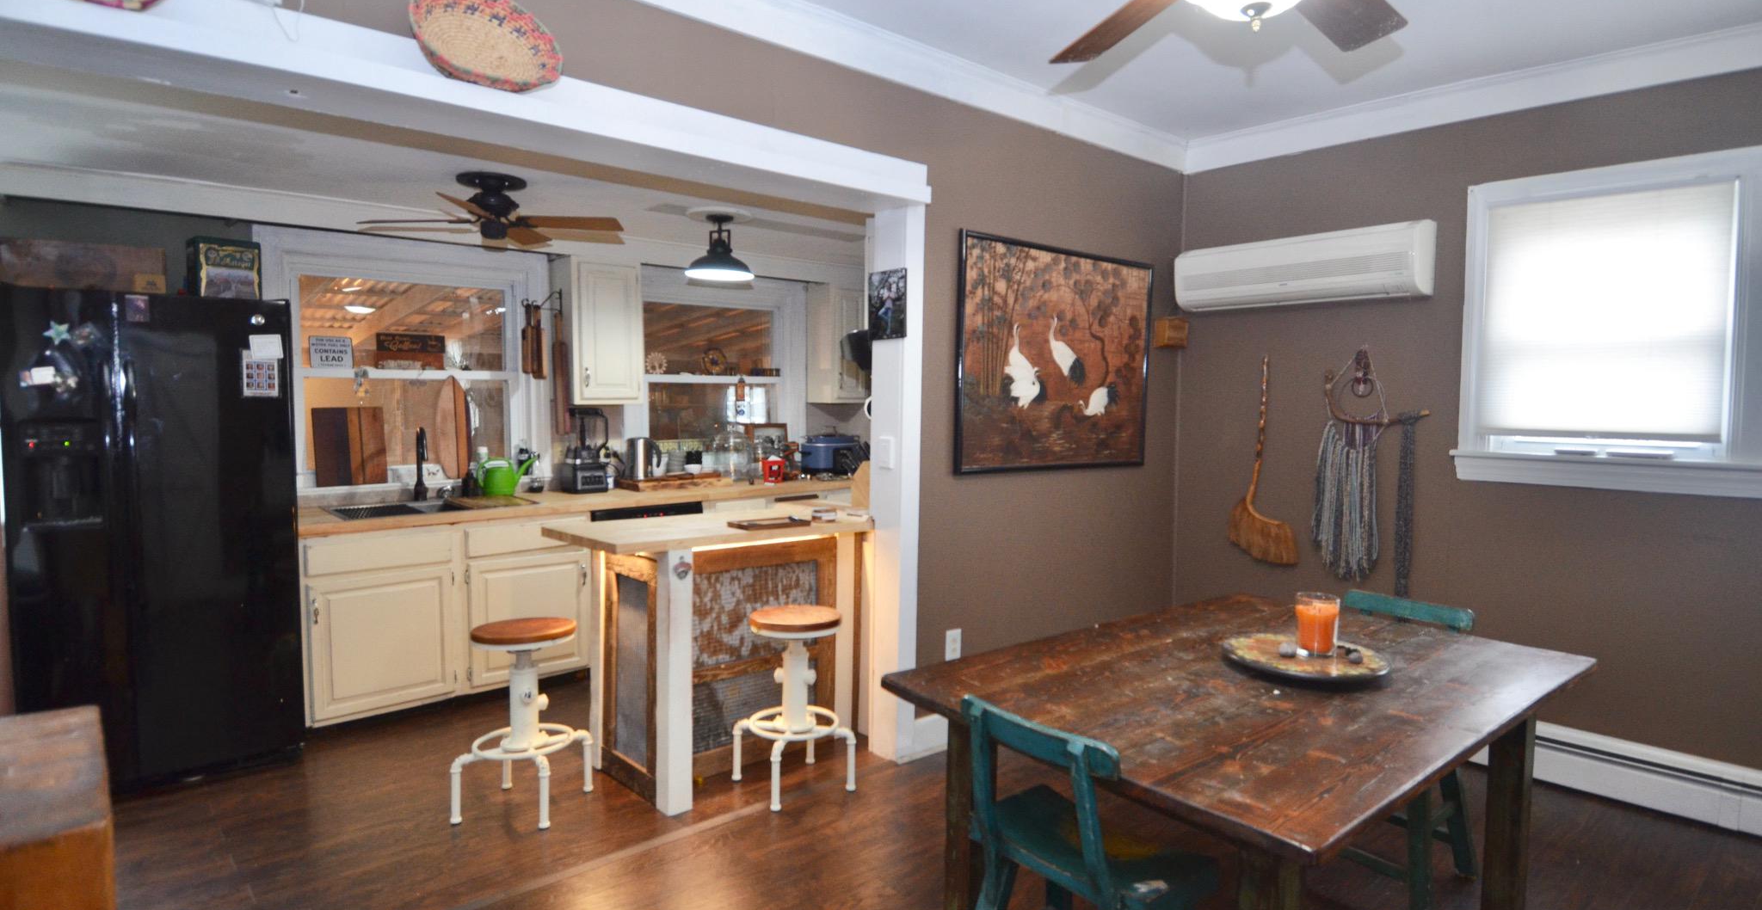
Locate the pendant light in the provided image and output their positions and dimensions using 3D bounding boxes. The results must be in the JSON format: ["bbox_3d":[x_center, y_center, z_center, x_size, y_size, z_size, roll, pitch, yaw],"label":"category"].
[{"bbox_3d":[-0.736,-0.957,4.038,0.310,0.270,0.310,1,4,0],"label":"pendant light"}]

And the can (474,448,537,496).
[{"bbox_3d":[-1.840,0.104,4.320,0.295,0.200,0.150,-1,4,-28],"label":"can"}]

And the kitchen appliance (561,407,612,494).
[{"bbox_3d":[-1.532,-0.026,4.565,0.185,0.430,0.210,-3,6,-41],"label":"kitchen appliance"}]

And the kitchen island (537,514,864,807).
[{"bbox_3d":[-0.633,0.722,3.321,1.037,0.928,0.566,-3,6,-41],"label":"kitchen island"}]

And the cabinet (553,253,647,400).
[{"bbox_3d":[-1.496,-0.638,4.634,0.365,0.750,0.320,-2,5,-40],"label":"cabinet"}]

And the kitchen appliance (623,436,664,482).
[{"bbox_3d":[-1.273,0.020,4.699,0.205,0.230,0.155,-1,5,-15],"label":"kitchen appliance"}]

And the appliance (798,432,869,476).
[{"bbox_3d":[-0.310,-0.004,5.572,0.370,0.240,0.290,-2,5,-40],"label":"appliance"}]

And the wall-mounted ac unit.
[{"bbox_3d":[1.882,-0.857,4.032,0.210,0.310,1.100,-2,5,-40],"label":"wall-mounted ac unit"}]

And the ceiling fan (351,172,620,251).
[{"bbox_3d":[-1.626,-1.017,3.680,1.070,0.250,1.070,1,4,1],"label":"ceiling fan"}]

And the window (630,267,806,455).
[{"bbox_3d":[-0.941,-0.515,5.294,1.190,1.090,0.080,-2,5,-40],"label":"window"}]

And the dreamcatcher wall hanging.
[{"bbox_3d":[2.143,0.062,3.880,0.050,1.060,0.440,-2,5,-40],"label":"dreamcatcher wall hanging"}]

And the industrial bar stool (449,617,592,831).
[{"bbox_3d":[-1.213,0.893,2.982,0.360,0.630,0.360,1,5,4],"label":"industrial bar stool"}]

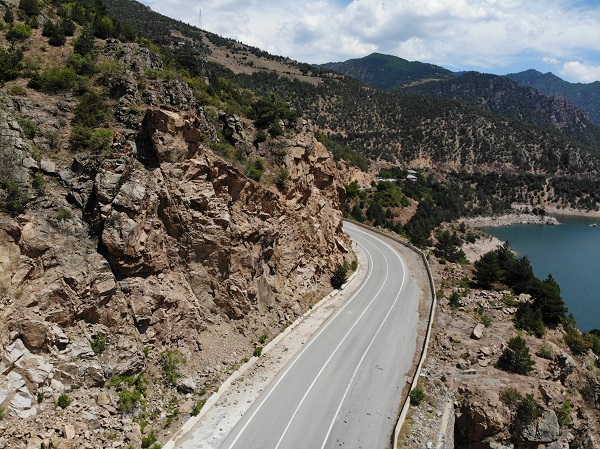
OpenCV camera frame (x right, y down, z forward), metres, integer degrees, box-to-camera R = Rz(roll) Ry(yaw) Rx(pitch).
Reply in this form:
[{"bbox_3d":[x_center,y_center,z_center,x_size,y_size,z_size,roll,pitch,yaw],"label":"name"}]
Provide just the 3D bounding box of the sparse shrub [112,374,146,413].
[{"bbox_3d":[-13.601,13.389,33.200,2.480,2.770,2.232,-4,9,-24],"label":"sparse shrub"}]

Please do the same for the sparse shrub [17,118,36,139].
[{"bbox_3d":[-30.580,-10.729,46.500,1.837,2.160,1.653,-5,10,-32],"label":"sparse shrub"}]

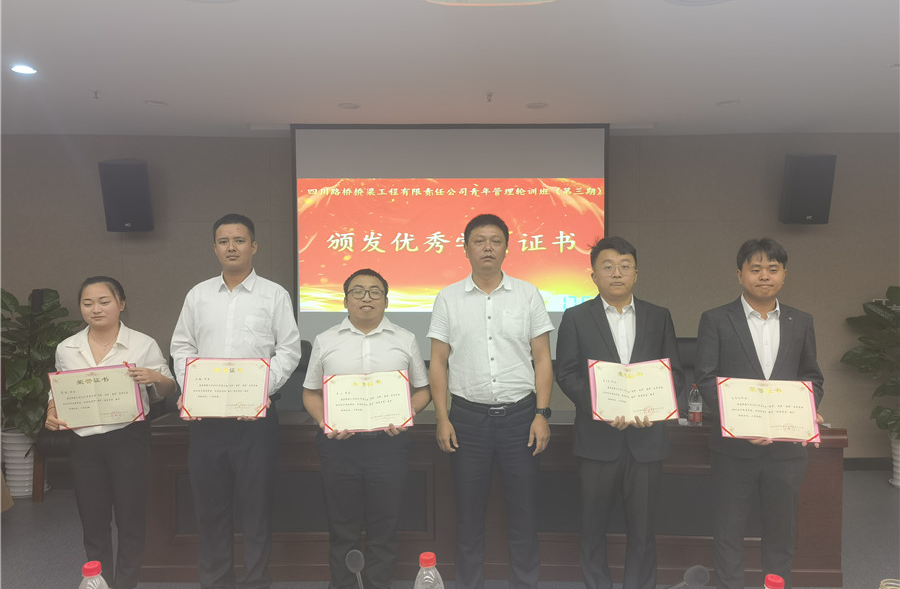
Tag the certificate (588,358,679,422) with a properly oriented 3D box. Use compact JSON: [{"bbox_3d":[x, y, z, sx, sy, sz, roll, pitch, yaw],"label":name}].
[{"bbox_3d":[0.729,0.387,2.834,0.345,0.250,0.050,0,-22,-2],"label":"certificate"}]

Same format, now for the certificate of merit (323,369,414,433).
[{"bbox_3d":[-0.338,0.441,2.887,0.357,0.250,0.030,-4,-26,-8],"label":"certificate of merit"}]

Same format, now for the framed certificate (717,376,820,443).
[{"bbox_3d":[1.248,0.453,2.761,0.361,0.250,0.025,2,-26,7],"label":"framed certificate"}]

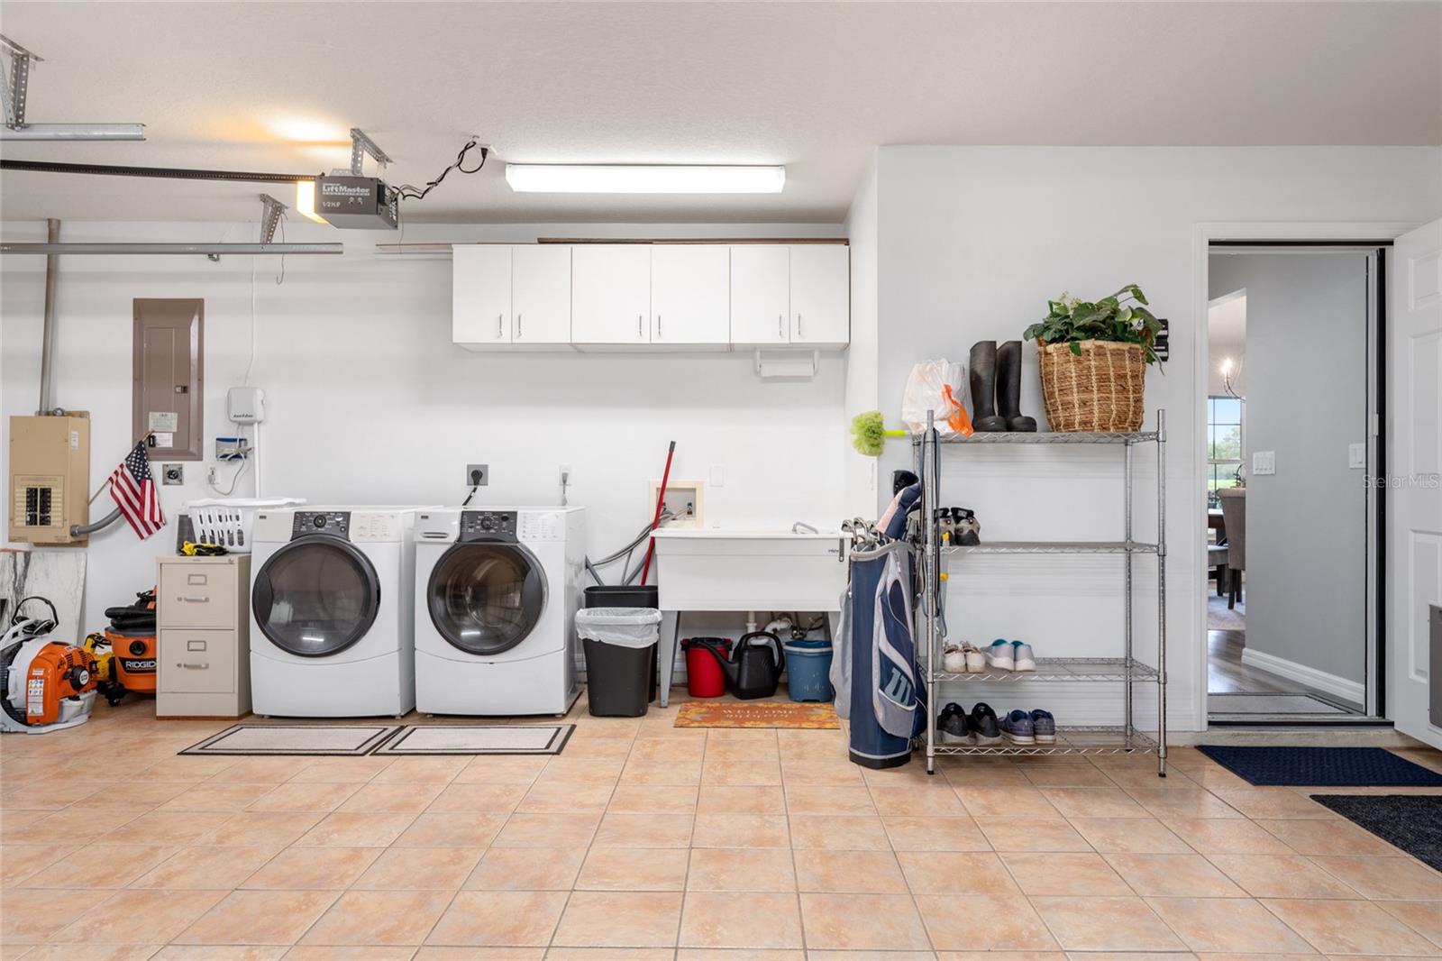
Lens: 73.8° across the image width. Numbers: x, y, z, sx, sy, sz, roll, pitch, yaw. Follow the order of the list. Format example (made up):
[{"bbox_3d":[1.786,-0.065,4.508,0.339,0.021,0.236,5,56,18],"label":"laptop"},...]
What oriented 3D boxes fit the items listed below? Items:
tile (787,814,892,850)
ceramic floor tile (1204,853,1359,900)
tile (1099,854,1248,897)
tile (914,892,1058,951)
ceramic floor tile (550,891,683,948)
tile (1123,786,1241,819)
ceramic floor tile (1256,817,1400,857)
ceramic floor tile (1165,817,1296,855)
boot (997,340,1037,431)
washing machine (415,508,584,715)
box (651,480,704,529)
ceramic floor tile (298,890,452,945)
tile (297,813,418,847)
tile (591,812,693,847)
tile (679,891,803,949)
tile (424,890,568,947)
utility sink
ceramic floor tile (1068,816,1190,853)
[{"bbox_3d":[0.367,1.112,3.023,0.300,0.008,0.300,0,0,1],"label":"tile"},{"bbox_3d":[1.588,1.122,2.719,0.304,0.010,0.304,0,0,1],"label":"ceramic floor tile"},{"bbox_3d":[1.270,1.111,2.702,0.300,0.008,0.300,0,0,1],"label":"tile"},{"bbox_3d":[0.664,1.122,2.437,0.302,0.010,0.302,0,0,1],"label":"tile"},{"bbox_3d":[-0.253,1.121,2.448,0.304,0.010,0.304,0,0,1],"label":"ceramic floor tile"},{"bbox_3d":[1.600,1.123,3.331,0.304,0.010,0.304,0,0,1],"label":"tile"},{"bbox_3d":[1.882,1.112,2.992,0.300,0.008,0.300,0,0,1],"label":"ceramic floor tile"},{"bbox_3d":[1.574,1.112,2.992,0.300,0.010,0.300,0,0,1],"label":"ceramic floor tile"},{"bbox_3d":[1.152,-0.363,3.774,0.105,0.372,0.270,0,0,-8],"label":"boot"},{"bbox_3d":[-1.075,0.631,4.786,0.690,0.960,0.760,0,0,0],"label":"washing machine"},{"bbox_3d":[-0.241,0.132,5.264,0.292,0.257,0.080,0,0,0],"label":"box"},{"bbox_3d":[-0.857,1.111,2.441,0.299,0.010,0.299,0,0,1],"label":"ceramic floor tile"},{"bbox_3d":[-1.159,1.121,3.077,0.304,0.010,0.304,0,0,1],"label":"tile"},{"bbox_3d":[-0.242,1.121,3.060,0.304,0.010,0.304,0,0,1],"label":"tile"},{"bbox_3d":[0.052,1.111,2.424,0.300,0.008,0.300,0,0,1],"label":"tile"},{"bbox_3d":[-0.554,1.111,2.434,0.299,0.010,0.299,0,0,1],"label":"tile"},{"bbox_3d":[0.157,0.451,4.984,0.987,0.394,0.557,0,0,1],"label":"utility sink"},{"bbox_3d":[1.276,1.112,3.004,0.299,0.010,0.299,0,0,1],"label":"ceramic floor tile"}]

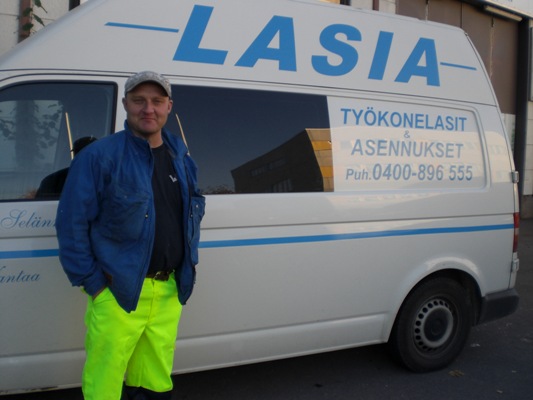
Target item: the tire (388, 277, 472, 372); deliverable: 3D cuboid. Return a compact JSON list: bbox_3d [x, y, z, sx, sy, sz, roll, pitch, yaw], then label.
[{"bbox_3d":[1.123,0.854,4.090,0.675,0.675,0.210,-1,7,-28],"label":"tire"}]

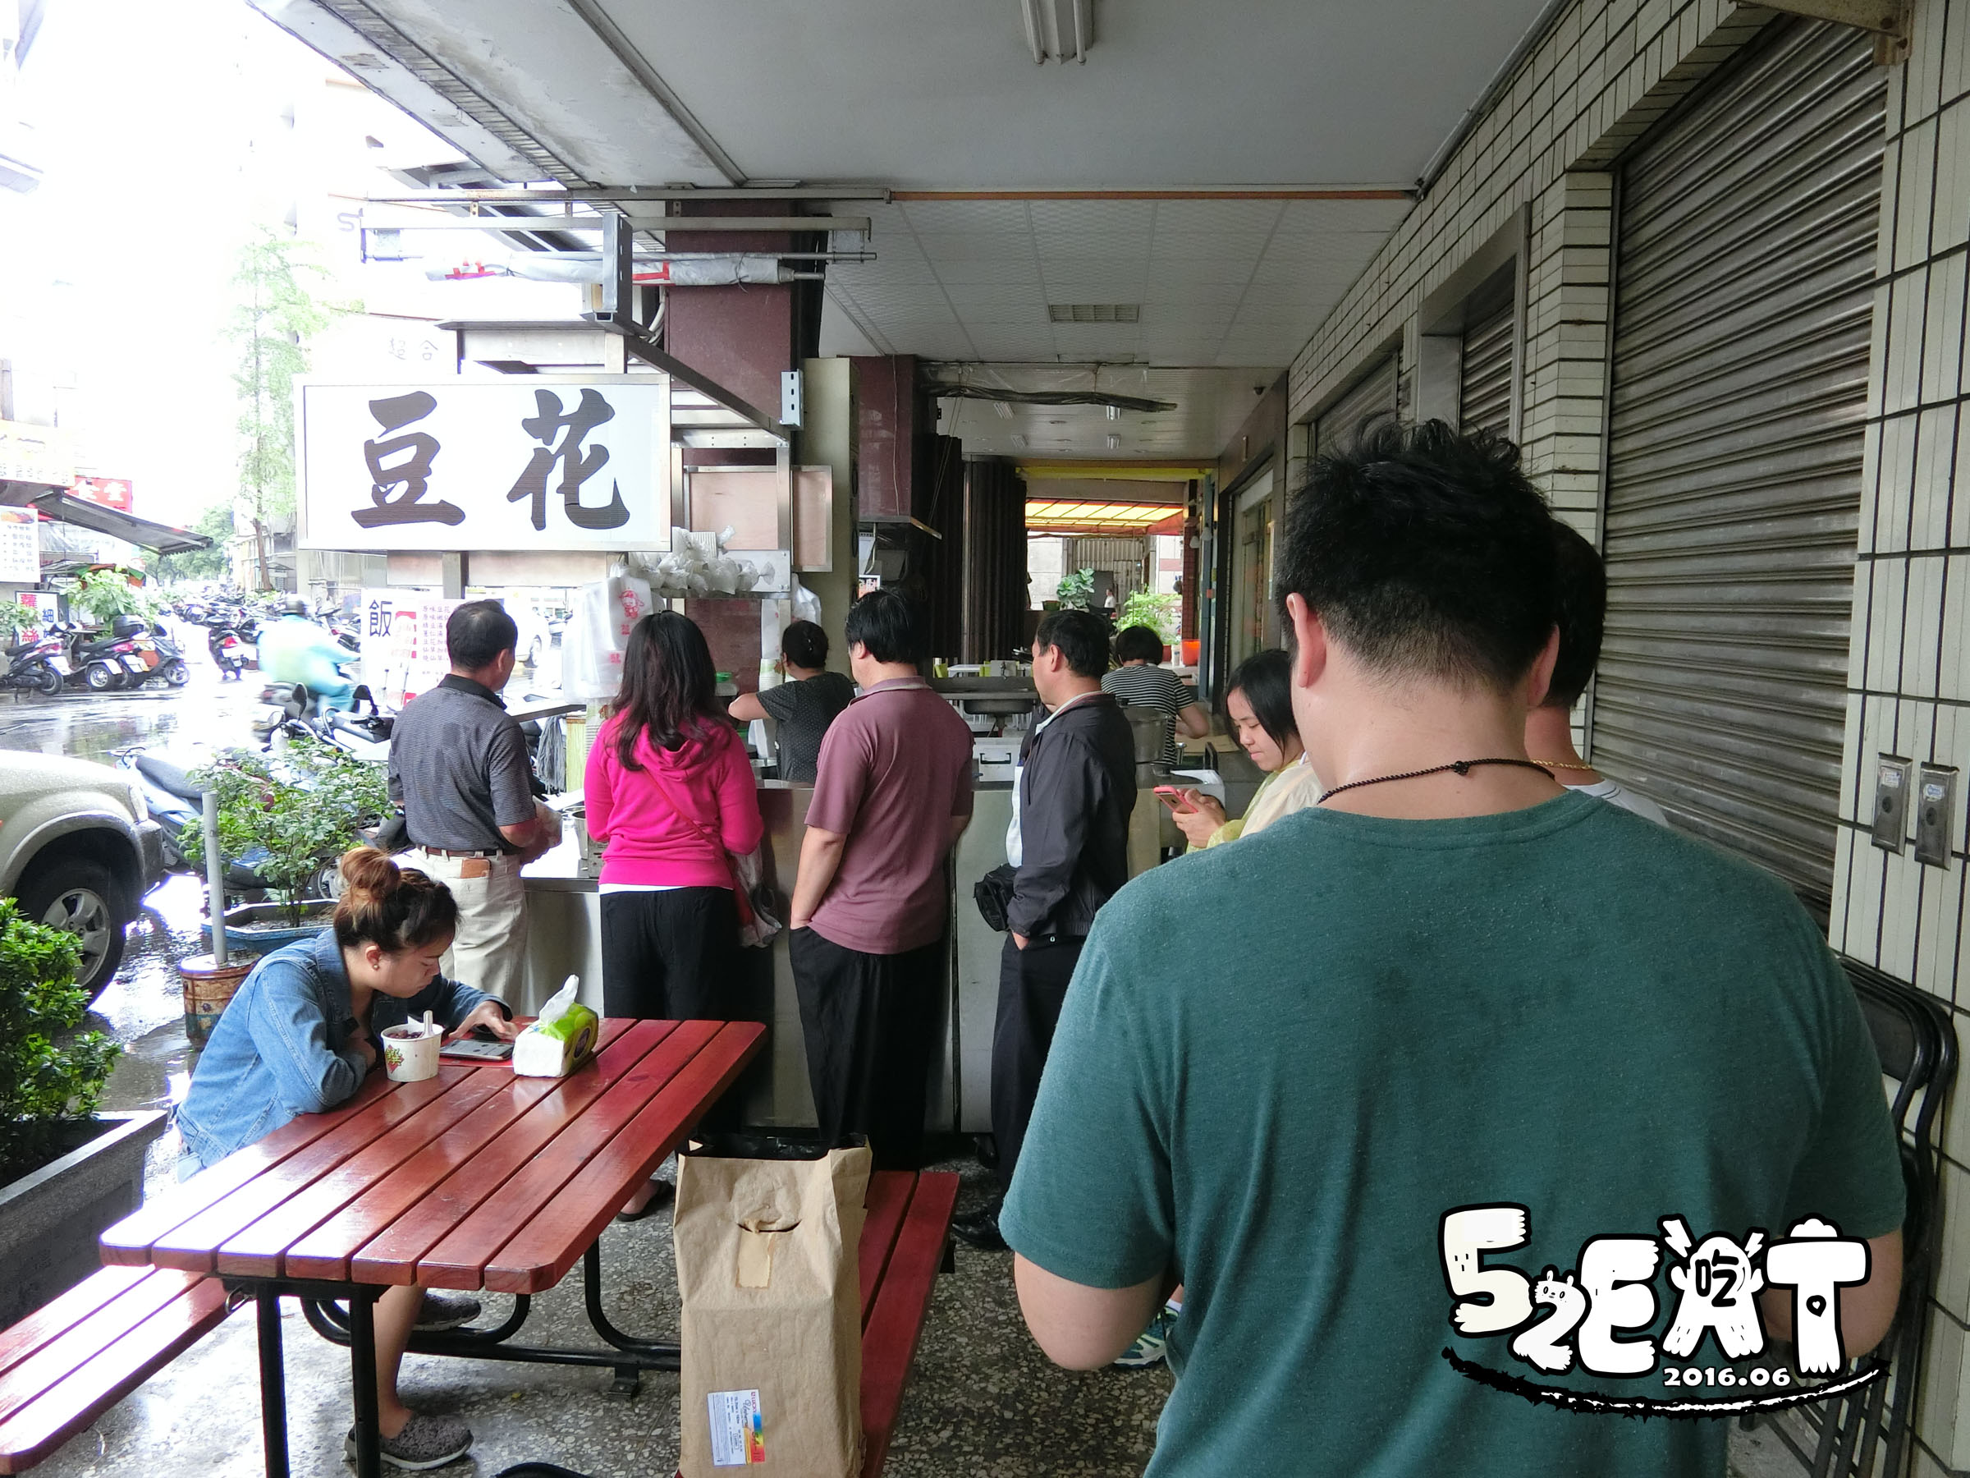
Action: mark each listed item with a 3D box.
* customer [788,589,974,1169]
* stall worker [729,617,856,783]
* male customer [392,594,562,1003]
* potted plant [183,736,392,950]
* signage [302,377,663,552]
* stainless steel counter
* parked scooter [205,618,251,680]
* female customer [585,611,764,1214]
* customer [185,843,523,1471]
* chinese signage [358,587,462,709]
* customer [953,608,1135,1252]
[{"bbox_3d":[-0.269,0.453,3.792,0.490,1.690,0.330,-2,6,-25],"label":"customer"},{"bbox_3d":[-0.671,0.368,5.282,0.580,1.590,0.420,-1,5,-22],"label":"stall worker"},{"bbox_3d":[-1.474,0.425,4.079,0.500,1.670,0.340,2,5,10],"label":"male customer"},{"bbox_3d":[-2.828,0.566,5.794,0.760,1.060,0.600,1,5,5],"label":"potted plant"},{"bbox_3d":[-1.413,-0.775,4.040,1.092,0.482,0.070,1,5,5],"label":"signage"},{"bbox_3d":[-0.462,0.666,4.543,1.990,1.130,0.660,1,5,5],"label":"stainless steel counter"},{"bbox_3d":[-13.027,-1.550,24.500,0.700,1.100,1.750,-4,7,-40],"label":"parked scooter"},{"bbox_3d":[-0.833,0.481,3.804,0.470,1.620,0.320,0,5,-5],"label":"female customer"},{"bbox_3d":[-1.196,0.777,2.895,0.720,1.180,0.500,1,5,5],"label":"customer"},{"bbox_3d":[-2.640,-0.399,6.550,0.531,0.595,0.040,1,5,5],"label":"chinese signage"},{"bbox_3d":[0.166,0.487,3.625,0.390,1.660,0.460,4,6,32],"label":"customer"}]

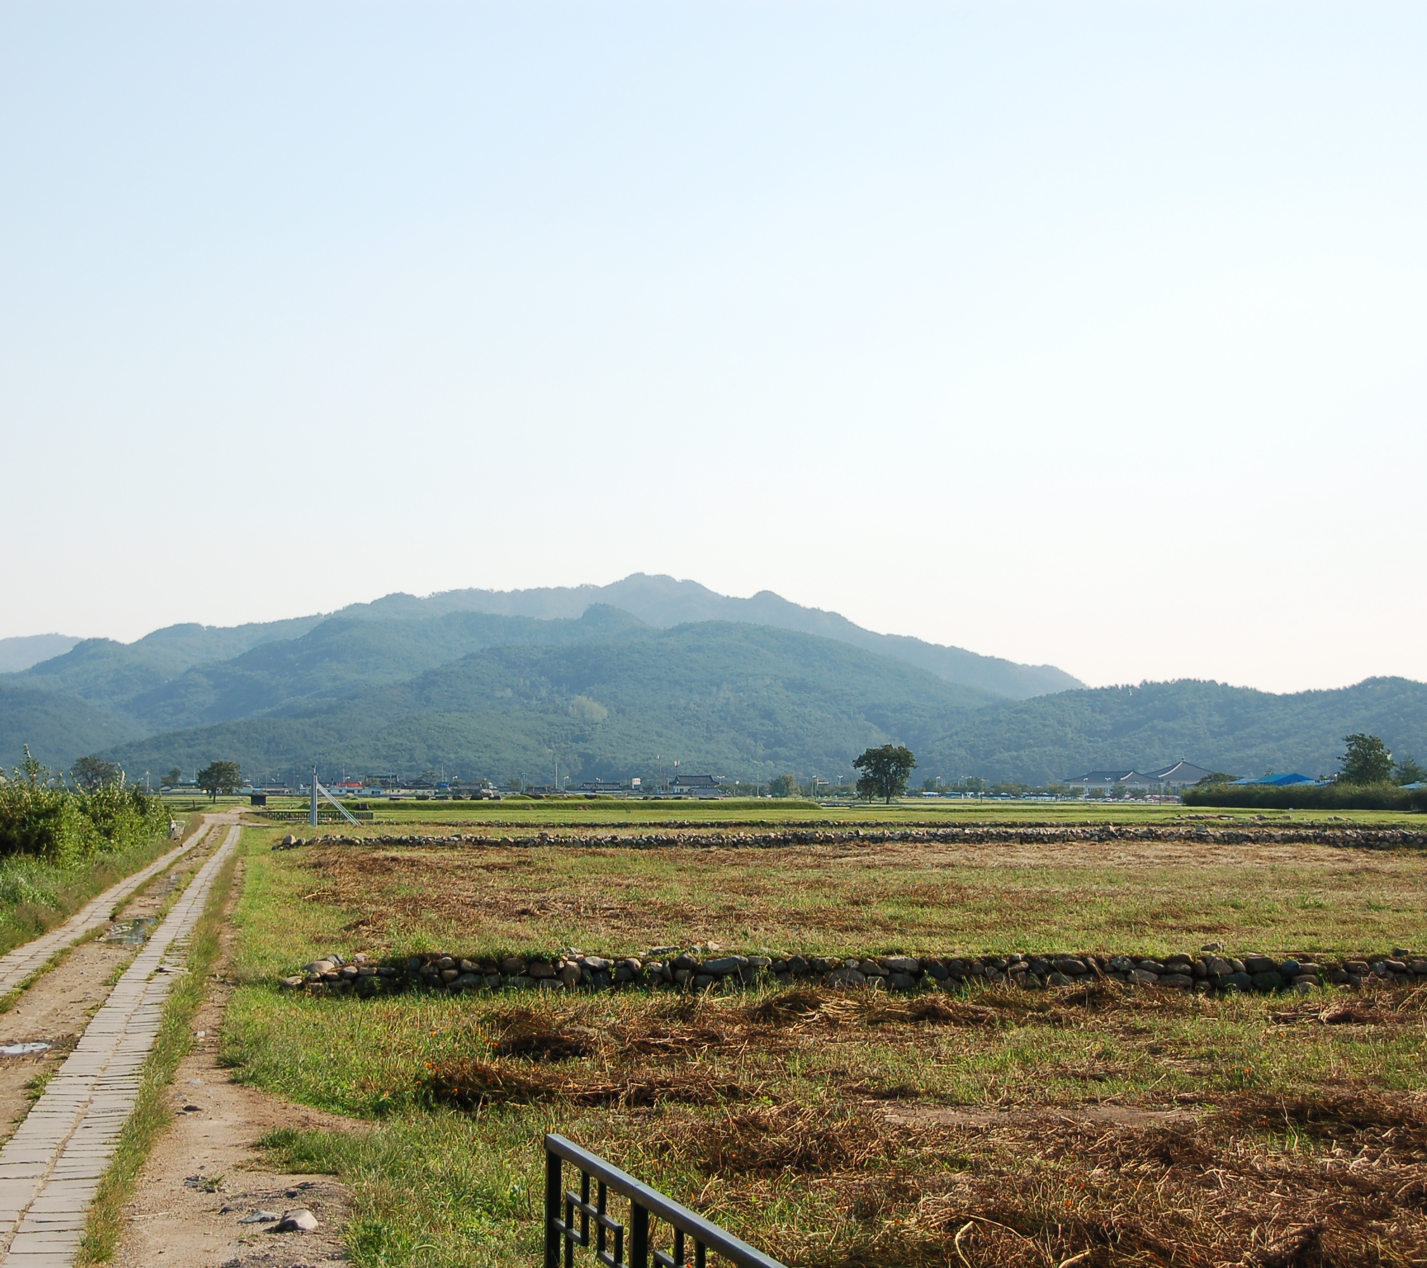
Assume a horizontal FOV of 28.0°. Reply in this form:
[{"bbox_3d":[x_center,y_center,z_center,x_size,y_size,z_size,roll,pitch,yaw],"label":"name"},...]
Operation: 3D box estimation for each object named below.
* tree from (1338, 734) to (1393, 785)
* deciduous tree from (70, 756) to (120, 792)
[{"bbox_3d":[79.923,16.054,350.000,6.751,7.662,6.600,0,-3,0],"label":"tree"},{"bbox_3d":[-97.362,22.518,450.000,7.742,6.568,7.400,0,-3,0],"label":"deciduous tree"}]

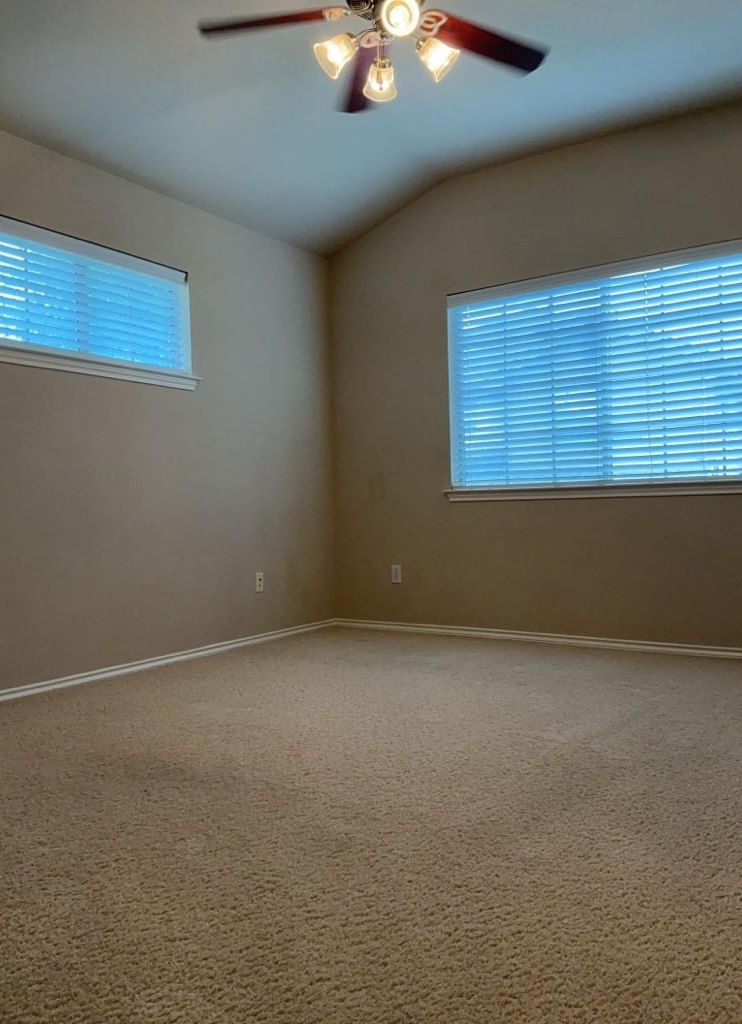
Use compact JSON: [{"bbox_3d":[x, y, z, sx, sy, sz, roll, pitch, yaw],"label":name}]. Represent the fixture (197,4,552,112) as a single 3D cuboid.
[{"bbox_3d":[0.066,-1.721,2.708,1.280,0.460,1.260,-1,1,0],"label":"fixture"}]

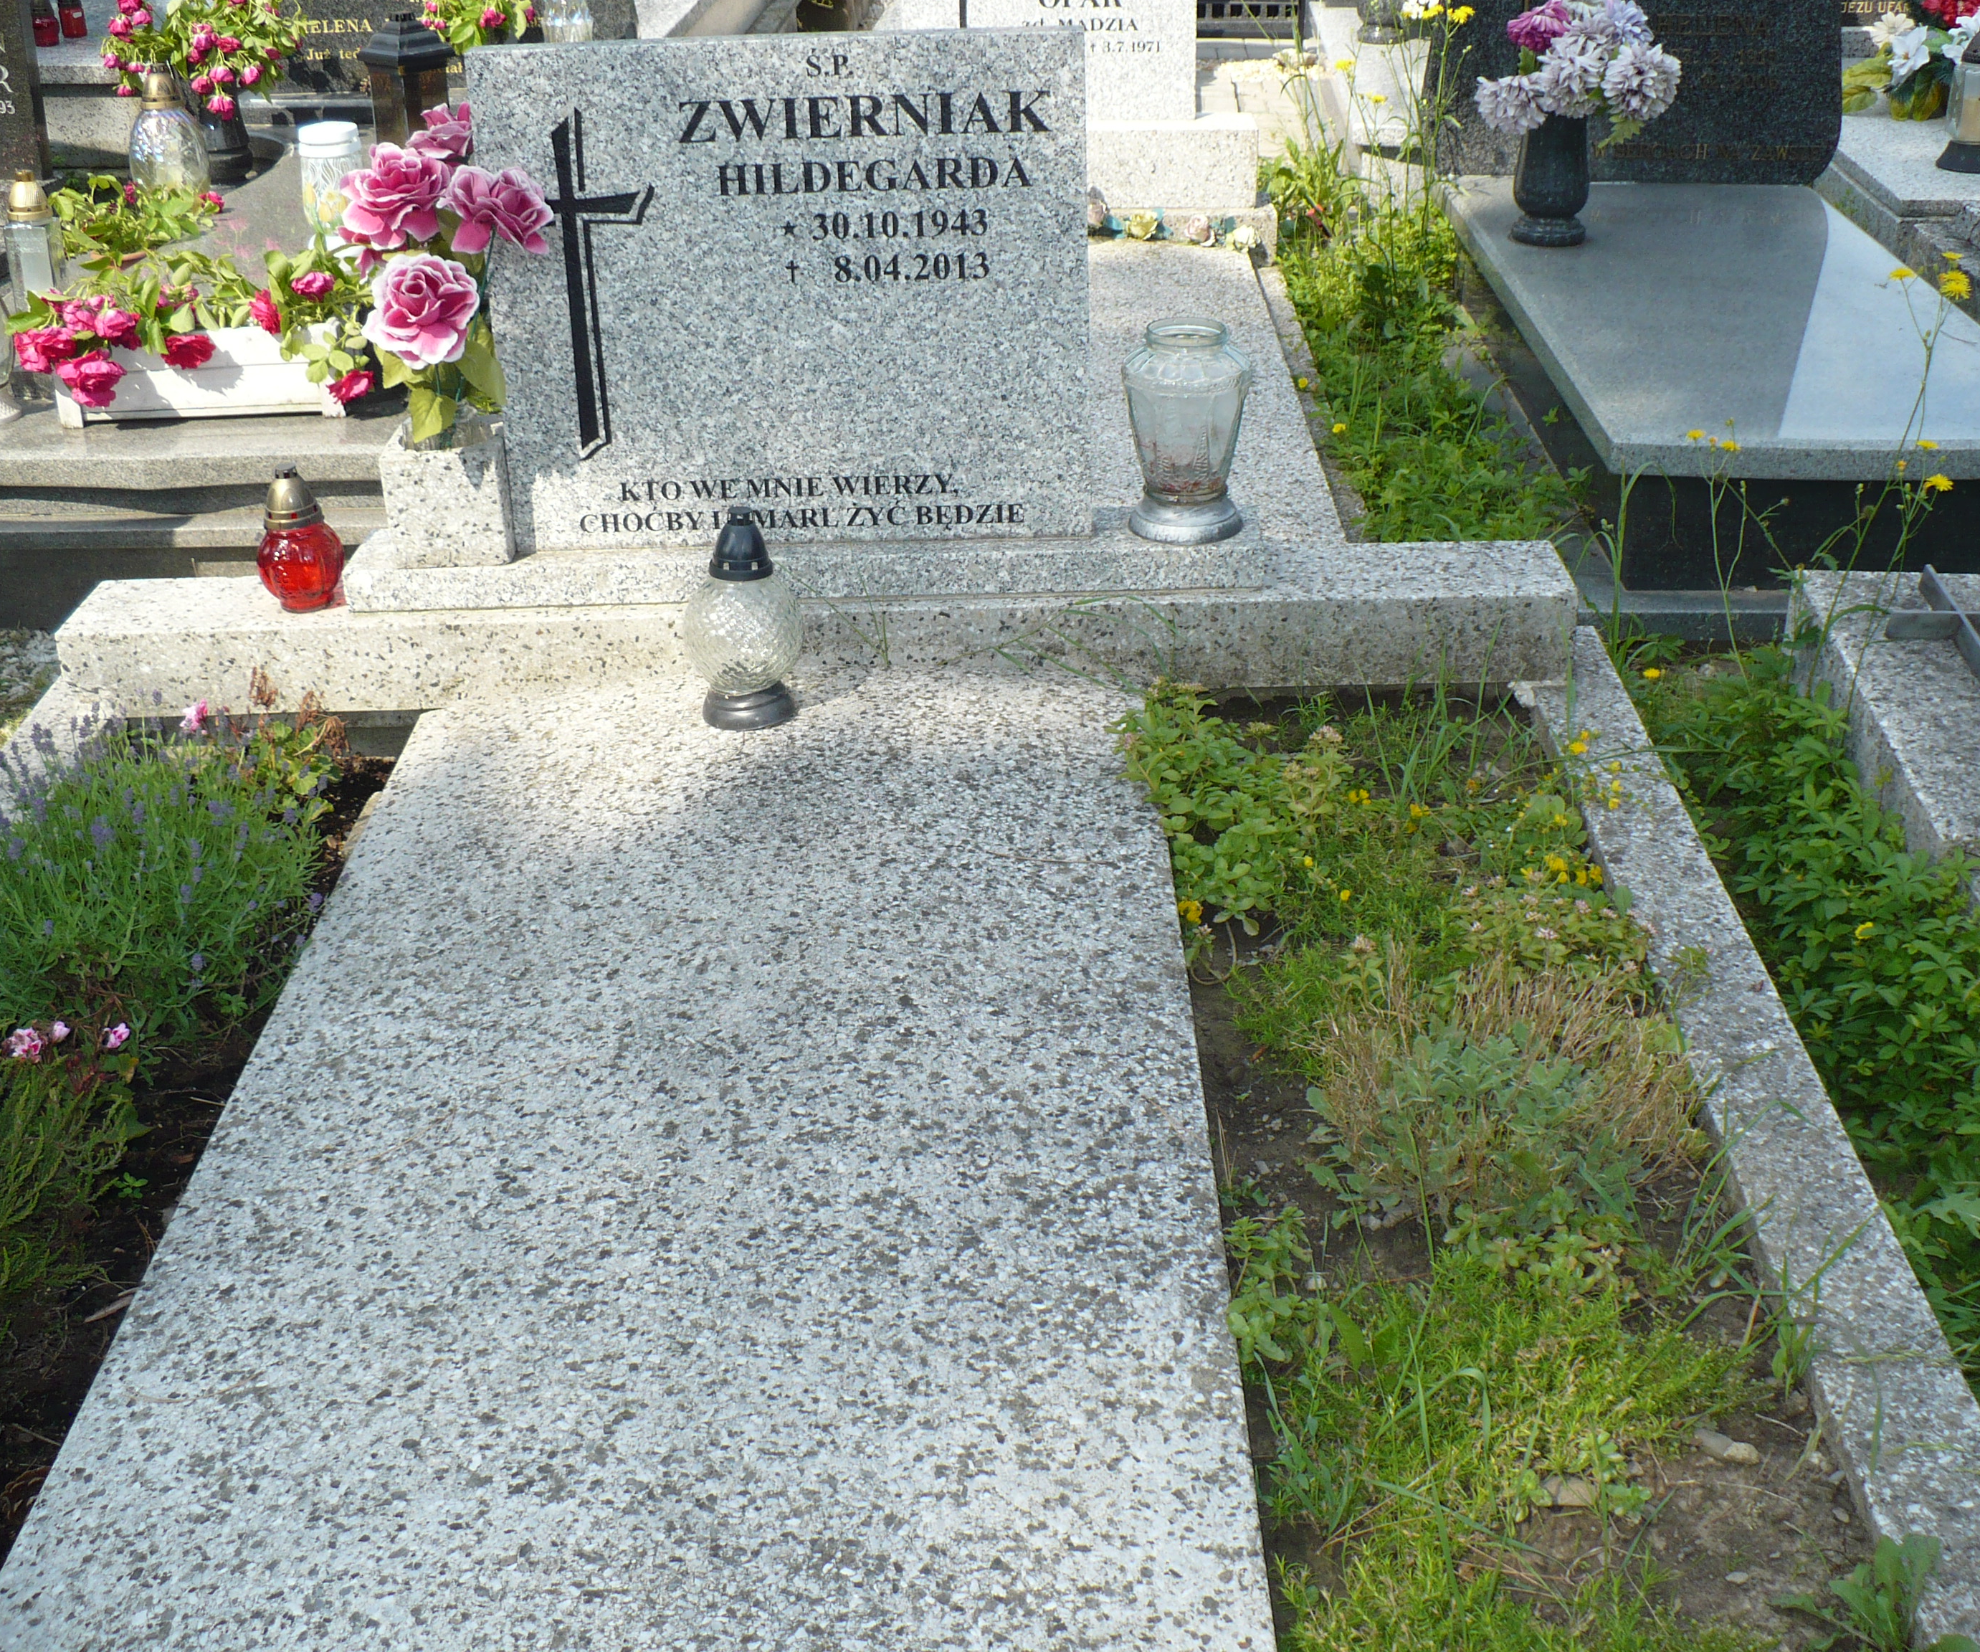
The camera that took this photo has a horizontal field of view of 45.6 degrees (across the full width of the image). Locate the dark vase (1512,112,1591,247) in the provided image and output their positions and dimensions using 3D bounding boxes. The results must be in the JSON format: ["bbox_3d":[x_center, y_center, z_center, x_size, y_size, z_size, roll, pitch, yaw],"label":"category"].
[{"bbox_3d":[0.921,-1.054,3.834,0.128,0.196,0.128,-2,23,0],"label":"dark vase"}]

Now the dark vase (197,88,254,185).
[{"bbox_3d":[-1.485,-1.364,4.567,0.117,0.220,0.117,-9,27,-15],"label":"dark vase"}]

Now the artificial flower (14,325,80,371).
[{"bbox_3d":[-1.261,-0.638,3.145,0.090,0.066,0.080,-2,23,0],"label":"artificial flower"}]

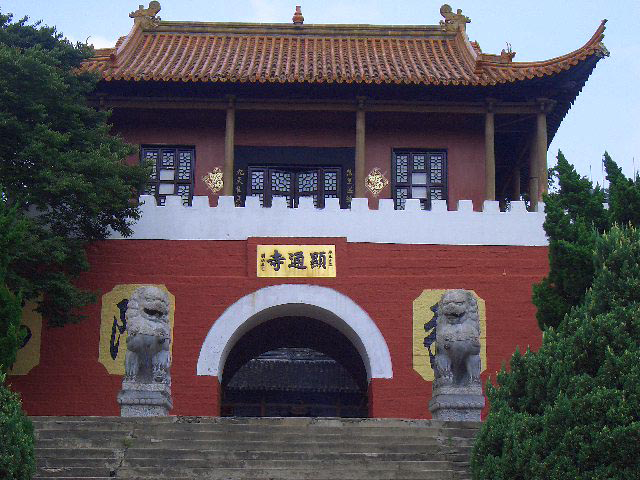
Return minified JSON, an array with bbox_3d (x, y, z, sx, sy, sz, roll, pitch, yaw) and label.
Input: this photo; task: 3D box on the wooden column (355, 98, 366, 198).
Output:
[{"bbox_3d":[0.825,-1.388,26.170,0.200,3.114,0.200,1,-14,-1],"label":"wooden column"}]

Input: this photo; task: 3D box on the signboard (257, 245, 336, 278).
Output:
[{"bbox_3d":[-0.456,0.429,24.831,1.526,0.626,0.100,1,-14,-1],"label":"signboard"}]

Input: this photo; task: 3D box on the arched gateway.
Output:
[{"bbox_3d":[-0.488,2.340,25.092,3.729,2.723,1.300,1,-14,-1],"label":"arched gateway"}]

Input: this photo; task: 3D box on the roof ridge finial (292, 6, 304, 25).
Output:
[{"bbox_3d":[-0.482,-5.138,29.200,0.256,0.455,0.256,1,-14,-1],"label":"roof ridge finial"}]

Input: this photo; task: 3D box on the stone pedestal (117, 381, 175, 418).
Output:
[{"bbox_3d":[-3.123,2.931,22.806,0.824,0.618,1.250,1,-14,-1],"label":"stone pedestal"}]

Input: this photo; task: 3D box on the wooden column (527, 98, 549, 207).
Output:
[{"bbox_3d":[4.604,-1.344,26.247,0.220,3.136,0.220,1,-14,-1],"label":"wooden column"}]

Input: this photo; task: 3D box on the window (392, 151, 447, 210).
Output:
[{"bbox_3d":[2.128,-1.215,27.187,1.225,1.519,0.120,1,-14,-1],"label":"window"}]

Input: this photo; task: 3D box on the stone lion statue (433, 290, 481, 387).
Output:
[{"bbox_3d":[2.468,1.839,23.197,0.766,1.785,1.150,1,-14,-1],"label":"stone lion statue"}]

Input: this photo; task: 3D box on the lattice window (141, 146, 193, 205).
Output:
[{"bbox_3d":[-3.271,-1.290,27.081,1.204,1.501,0.120,1,-14,-1],"label":"lattice window"}]

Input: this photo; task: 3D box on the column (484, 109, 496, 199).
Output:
[{"bbox_3d":[3.519,-1.350,26.223,0.200,3.117,0.200,1,-14,-1],"label":"column"}]

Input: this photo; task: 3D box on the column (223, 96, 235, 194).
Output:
[{"bbox_3d":[-1.871,-1.425,26.117,0.200,3.111,0.200,1,-14,-1],"label":"column"}]

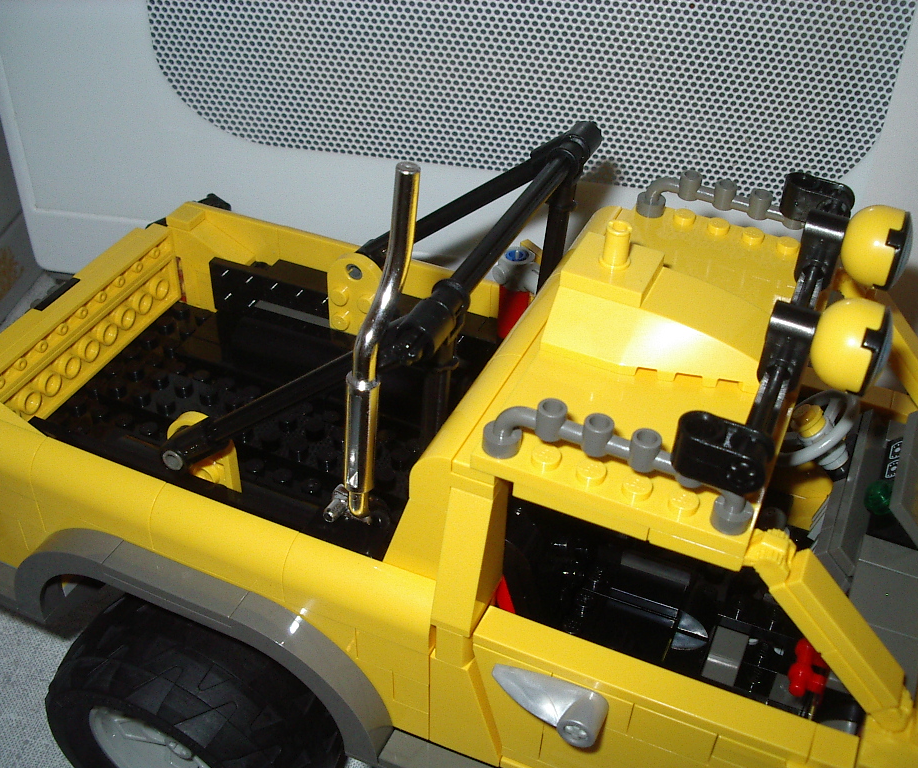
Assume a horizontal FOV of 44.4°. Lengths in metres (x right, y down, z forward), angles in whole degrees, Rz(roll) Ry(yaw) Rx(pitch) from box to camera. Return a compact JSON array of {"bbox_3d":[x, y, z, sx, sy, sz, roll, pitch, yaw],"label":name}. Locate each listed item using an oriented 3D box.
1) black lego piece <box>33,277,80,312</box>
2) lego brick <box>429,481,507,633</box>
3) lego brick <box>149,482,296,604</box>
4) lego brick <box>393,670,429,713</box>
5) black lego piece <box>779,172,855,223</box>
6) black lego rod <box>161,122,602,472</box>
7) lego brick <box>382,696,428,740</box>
[{"bbox_3d":[-0.104,-0.021,0.295,0.003,0.007,0.016,17,42,17],"label":"black lego piece"},{"bbox_3d":[0.002,0.031,0.208,0.008,0.029,0.016,17,42,17],"label":"lego brick"},{"bbox_3d":[-0.048,0.032,0.233,0.032,0.013,0.008,17,42,17],"label":"lego brick"},{"bbox_3d":[-0.008,0.061,0.233,0.008,0.010,0.008,17,42,17],"label":"lego brick"},{"bbox_3d":[0.076,-0.039,0.238,0.016,0.008,0.008,17,42,17],"label":"black lego piece"},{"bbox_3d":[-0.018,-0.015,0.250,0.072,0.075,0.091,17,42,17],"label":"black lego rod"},{"bbox_3d":[-0.012,0.067,0.240,0.016,0.010,0.008,17,42,17],"label":"lego brick"}]

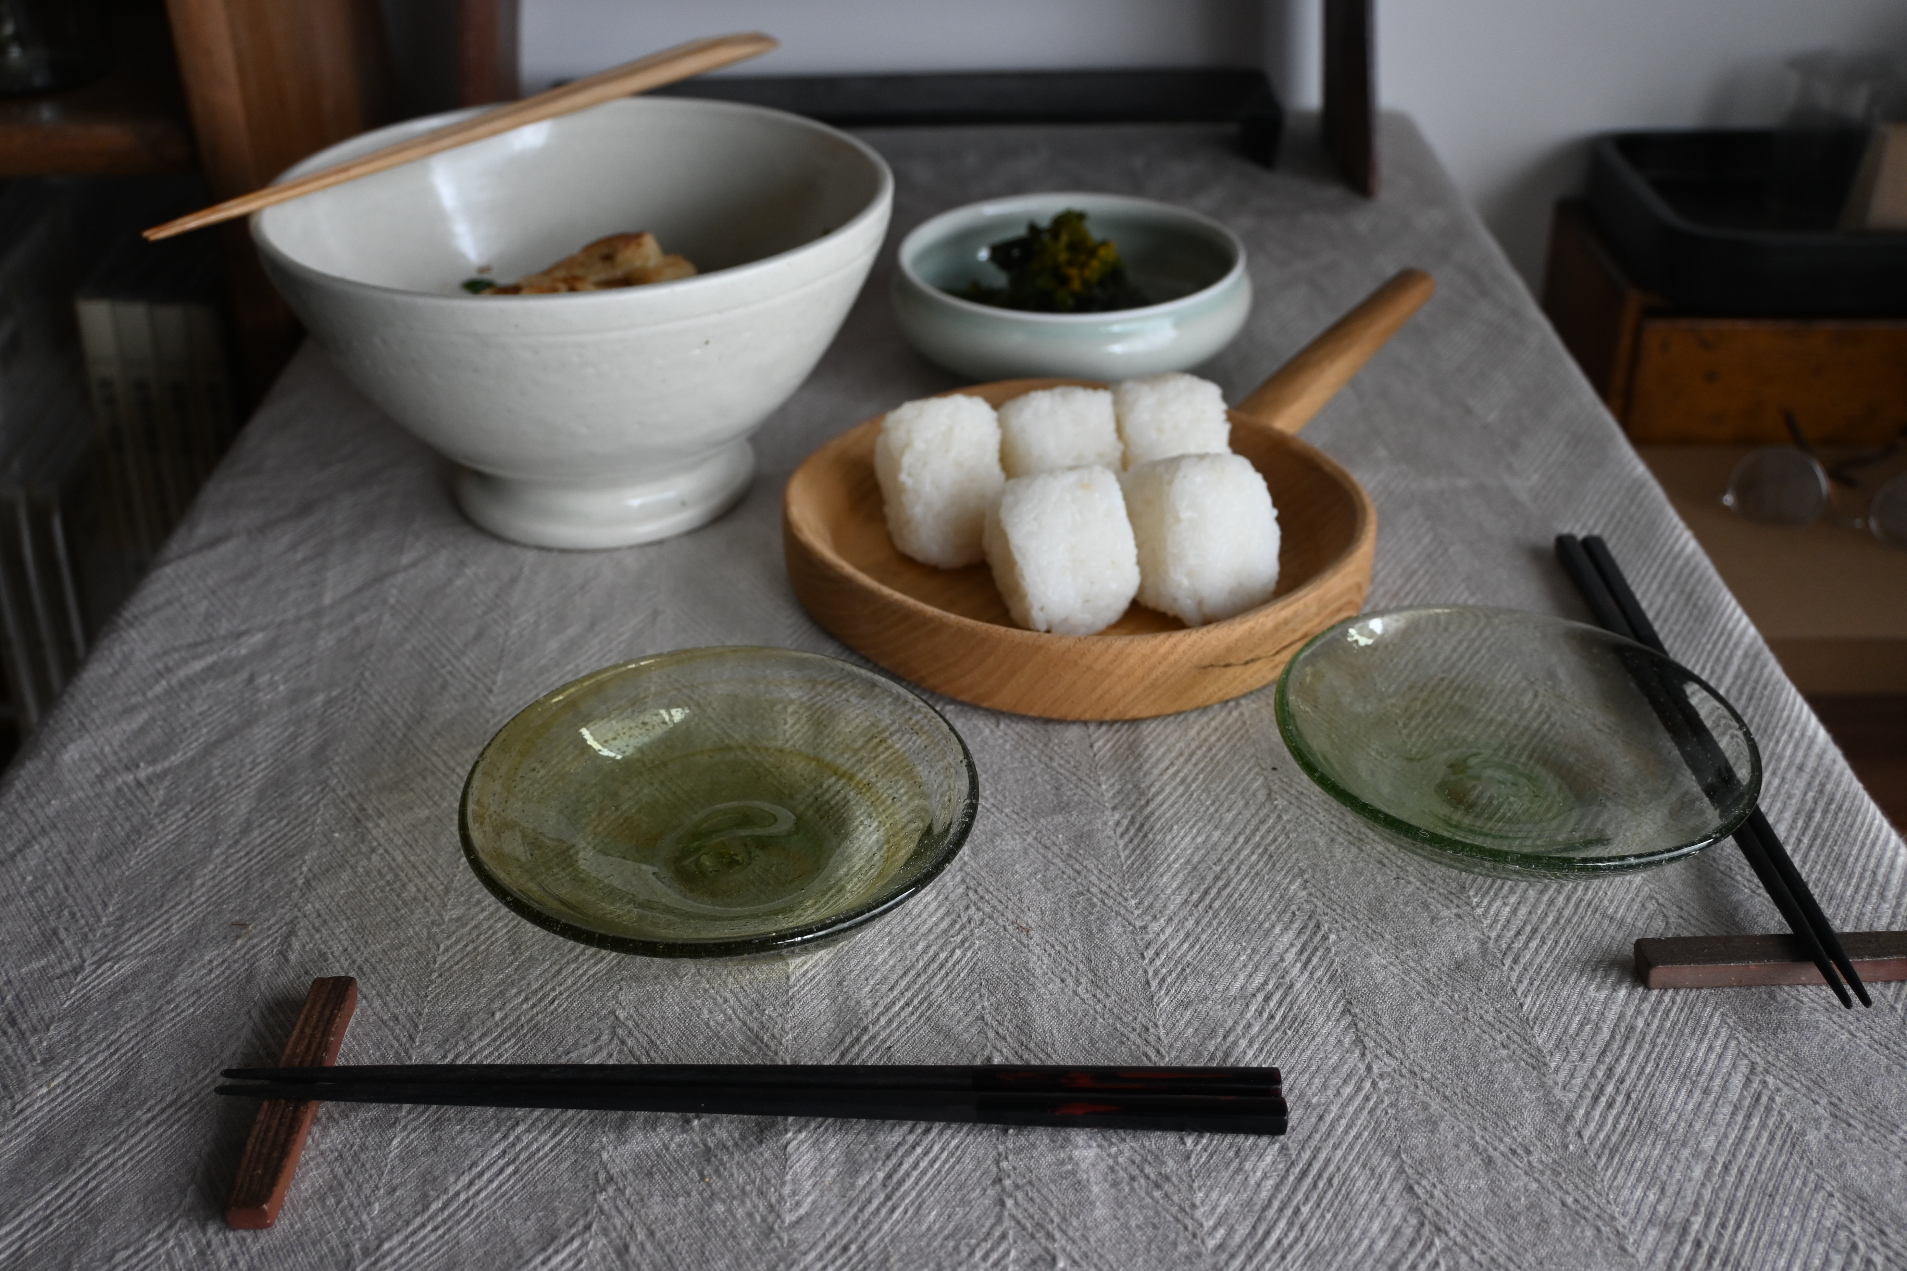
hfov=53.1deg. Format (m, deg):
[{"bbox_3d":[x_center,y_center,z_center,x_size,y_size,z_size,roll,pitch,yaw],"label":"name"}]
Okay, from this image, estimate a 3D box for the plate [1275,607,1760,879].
[{"bbox_3d":[0.148,0.035,0.509,0.124,0.025,0.124,0,31,0],"label":"plate"}]

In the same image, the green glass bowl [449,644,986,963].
[{"bbox_3d":[-0.058,0.050,0.487,0.131,0.027,0.131,0,31,0],"label":"green glass bowl"}]

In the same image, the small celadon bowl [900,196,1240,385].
[{"bbox_3d":[0.048,-0.135,0.773,0.143,0.042,0.143,0,31,0],"label":"small celadon bowl"}]

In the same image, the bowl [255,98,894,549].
[{"bbox_3d":[-0.124,-0.103,0.660,0.208,0.108,0.208,-1,31,0],"label":"bowl"}]

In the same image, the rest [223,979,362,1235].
[{"bbox_3d":[-0.145,0.102,0.422,0.009,0.007,0.070,-1,31,-1],"label":"rest"}]

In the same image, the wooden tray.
[{"bbox_3d":[0.073,-0.060,0.632,0.271,0.060,0.182,-25,39,-34],"label":"wooden tray"}]

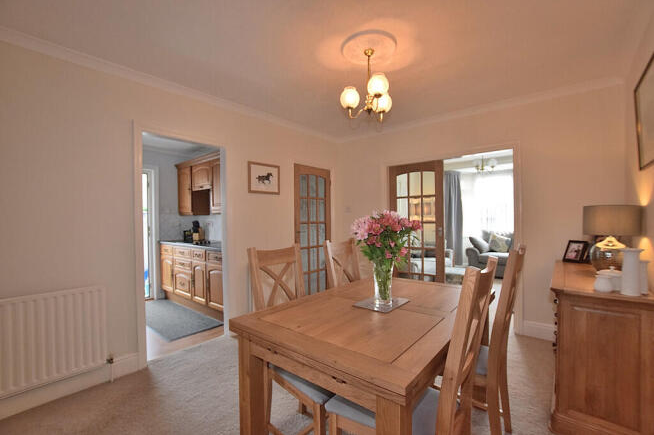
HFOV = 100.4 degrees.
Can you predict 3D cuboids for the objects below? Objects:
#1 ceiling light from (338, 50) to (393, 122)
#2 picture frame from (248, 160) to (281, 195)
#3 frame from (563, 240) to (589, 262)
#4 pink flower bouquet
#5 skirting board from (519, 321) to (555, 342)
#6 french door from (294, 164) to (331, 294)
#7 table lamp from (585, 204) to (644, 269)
[{"bbox_3d":[0.328,-0.990,2.029,0.425,0.495,0.425,0,0,41],"label":"ceiling light"},{"bbox_3d":[-0.751,-0.467,3.307,0.025,0.365,0.470,0,0,41],"label":"picture frame"},{"bbox_3d":[2.170,0.307,2.385,0.025,0.195,0.138,23,-10,-24],"label":"frame"},{"bbox_3d":[0.343,0.235,1.570,0.390,0.530,0.360,-1,0,0],"label":"pink flower bouquet"},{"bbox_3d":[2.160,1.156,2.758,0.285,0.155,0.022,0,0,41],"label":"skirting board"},{"bbox_3d":[-0.194,0.264,3.995,0.070,1.987,0.774,0,0,41],"label":"french door"},{"bbox_3d":[1.990,0.157,1.909,0.291,0.485,0.291,0,0,41],"label":"table lamp"}]

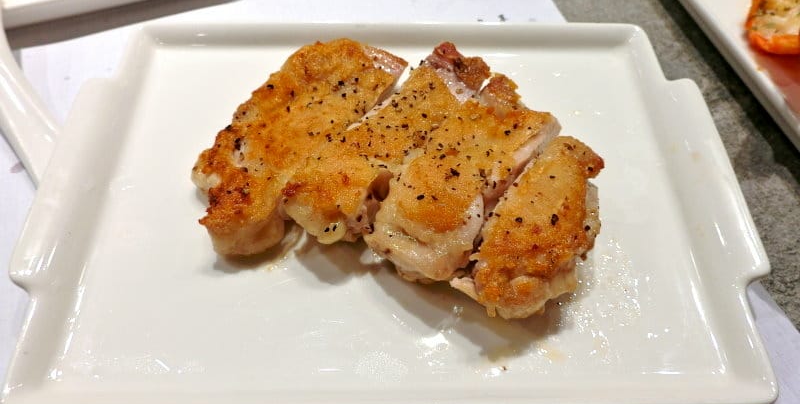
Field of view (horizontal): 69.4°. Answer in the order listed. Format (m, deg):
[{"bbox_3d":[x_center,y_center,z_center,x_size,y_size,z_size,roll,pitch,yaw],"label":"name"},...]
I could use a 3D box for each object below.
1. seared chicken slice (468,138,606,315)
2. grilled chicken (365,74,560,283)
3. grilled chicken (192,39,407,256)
[{"bbox_3d":[0.058,0.008,0.227,0.041,0.024,0.081,28,61,17],"label":"seared chicken slice"},{"bbox_3d":[0.031,-0.015,0.241,0.046,0.025,0.102,31,61,18],"label":"grilled chicken"},{"bbox_3d":[-0.046,-0.033,0.253,0.054,0.024,0.119,25,60,15],"label":"grilled chicken"}]

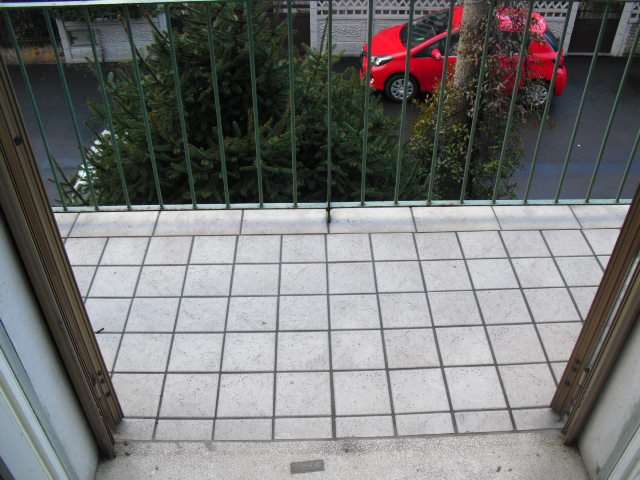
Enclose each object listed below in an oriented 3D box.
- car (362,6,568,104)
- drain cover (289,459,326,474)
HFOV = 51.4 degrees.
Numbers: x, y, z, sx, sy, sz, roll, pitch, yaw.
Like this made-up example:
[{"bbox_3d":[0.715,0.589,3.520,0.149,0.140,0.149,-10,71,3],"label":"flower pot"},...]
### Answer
[{"bbox_3d":[2.796,-3.662,12.807,3.950,1.500,1.720,3,39,4],"label":"car"},{"bbox_3d":[-0.033,0.618,1.802,0.090,0.010,0.034,-4,39,-5],"label":"drain cover"}]

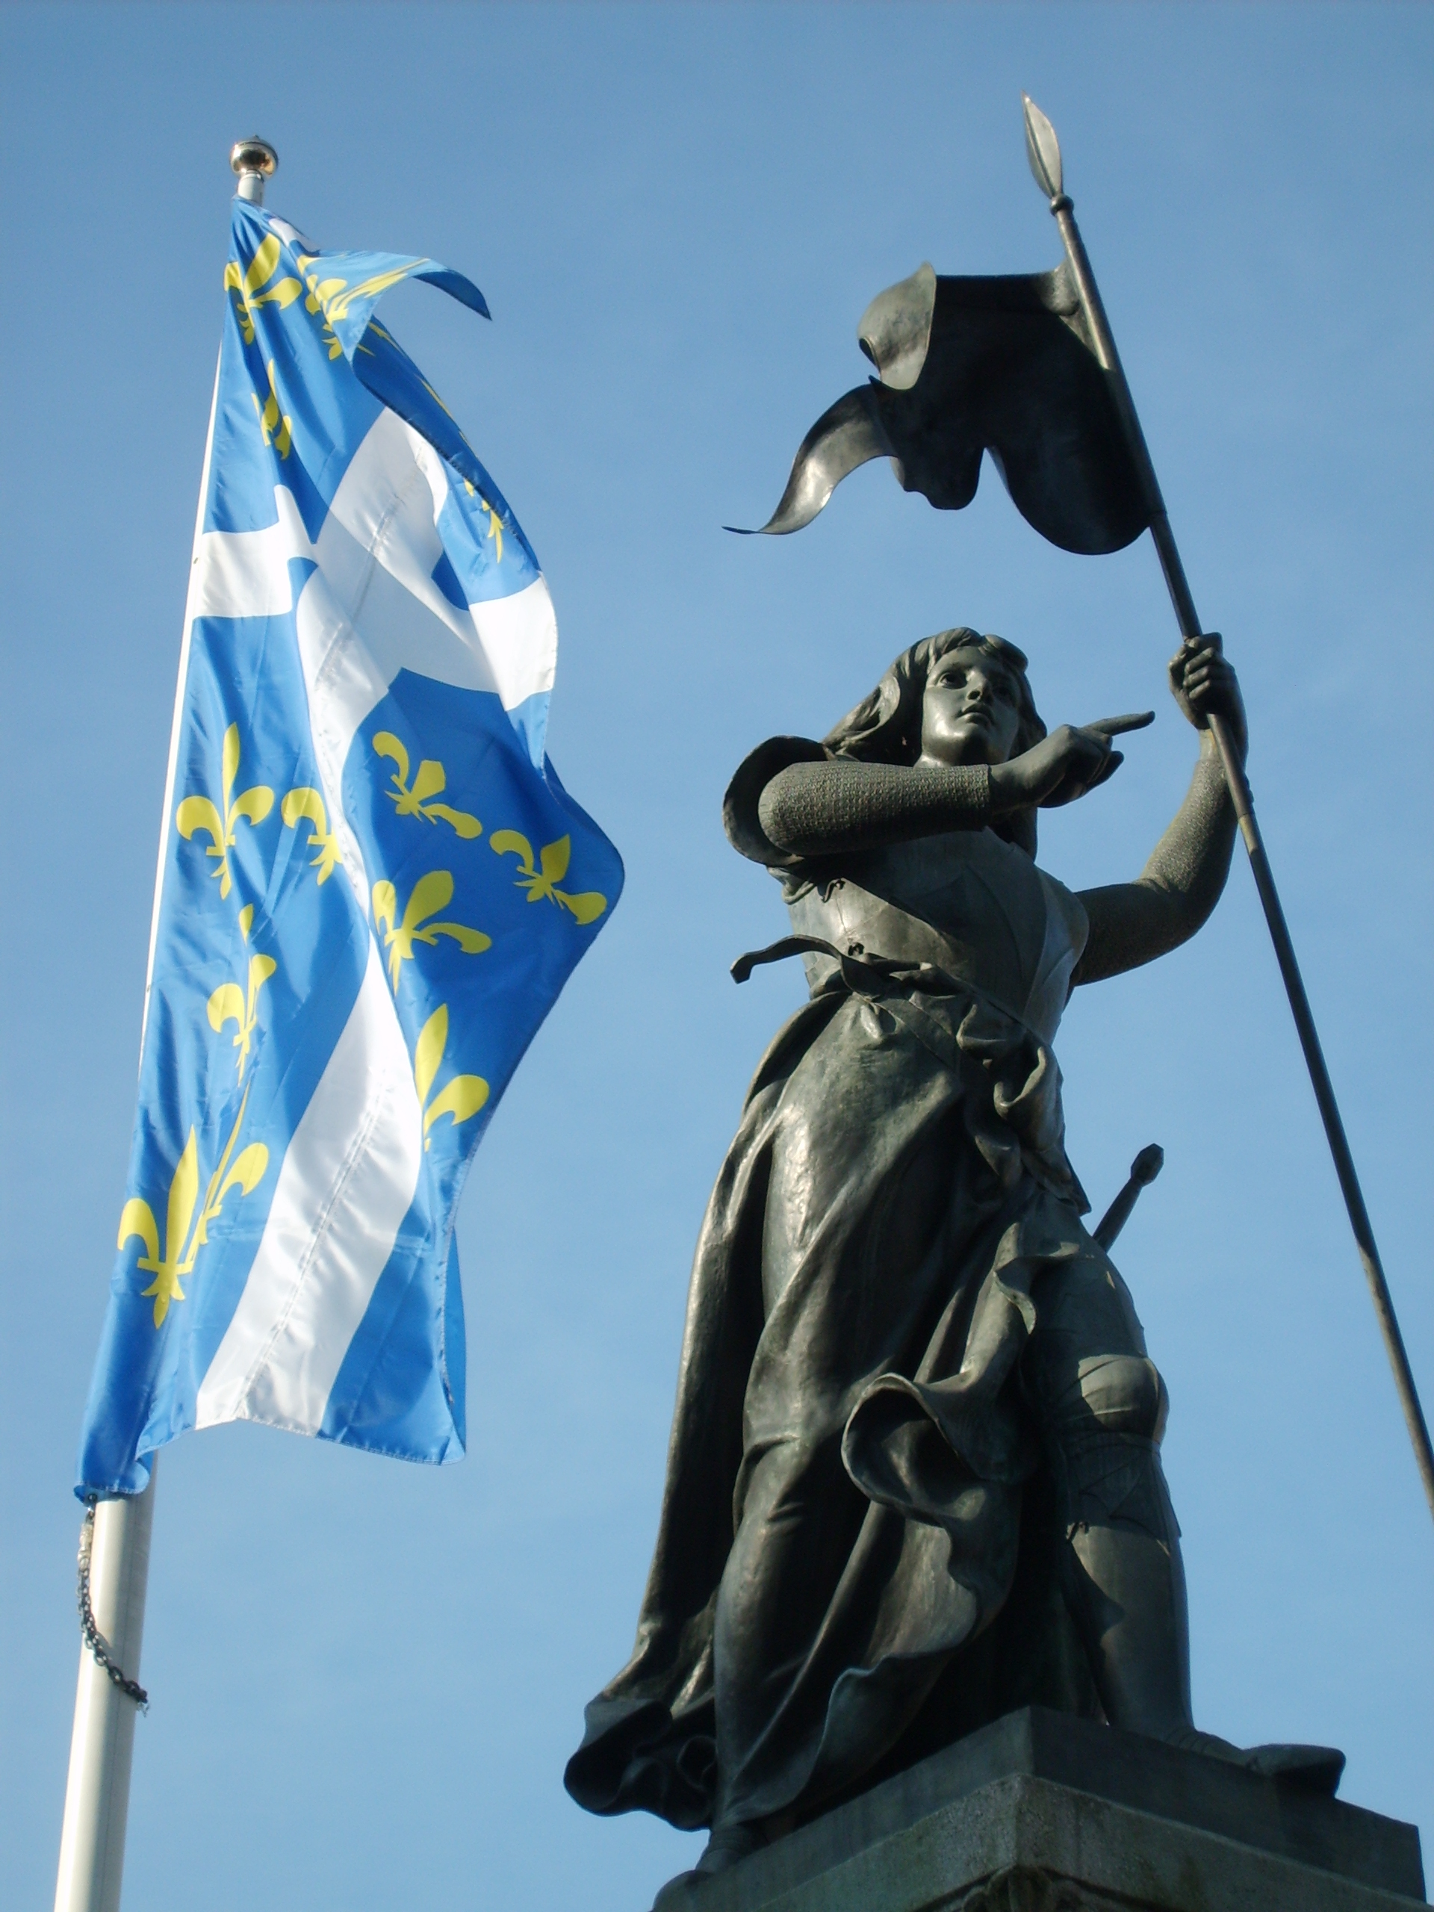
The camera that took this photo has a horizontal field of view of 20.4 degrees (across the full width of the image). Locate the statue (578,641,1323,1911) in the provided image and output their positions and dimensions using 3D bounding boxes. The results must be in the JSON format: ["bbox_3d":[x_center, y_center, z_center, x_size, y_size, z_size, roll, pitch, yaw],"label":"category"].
[{"bbox_3d":[0.366,0.393,6.465,0.877,2.284,0.990,23,-41,-29],"label":"statue"}]

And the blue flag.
[{"bbox_3d":[-0.622,-0.420,7.094,0.820,2.922,0.450,-2,-35,3],"label":"blue flag"}]

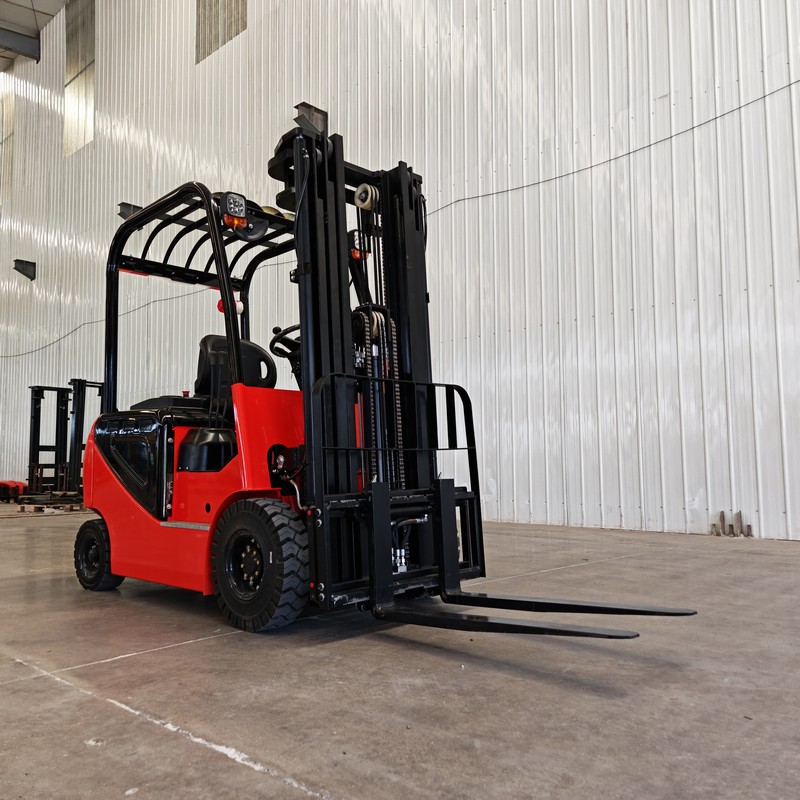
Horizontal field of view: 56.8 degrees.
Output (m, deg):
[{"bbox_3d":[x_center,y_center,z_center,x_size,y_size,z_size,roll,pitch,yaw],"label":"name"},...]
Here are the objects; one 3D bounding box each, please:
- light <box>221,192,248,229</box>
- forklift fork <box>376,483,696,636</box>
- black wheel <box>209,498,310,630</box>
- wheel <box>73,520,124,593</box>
[{"bbox_3d":[-0.799,-0.912,3.561,0.118,0.152,0.080,4,-7,-44],"label":"light"},{"bbox_3d":[0.439,0.542,2.763,0.522,0.535,1.108,4,-11,-44],"label":"forklift fork"},{"bbox_3d":[-0.582,0.674,3.086,0.150,0.530,0.530,4,-7,-44],"label":"black wheel"},{"bbox_3d":[-1.650,0.848,4.097,0.392,0.392,0.120,-5,-7,39],"label":"wheel"}]

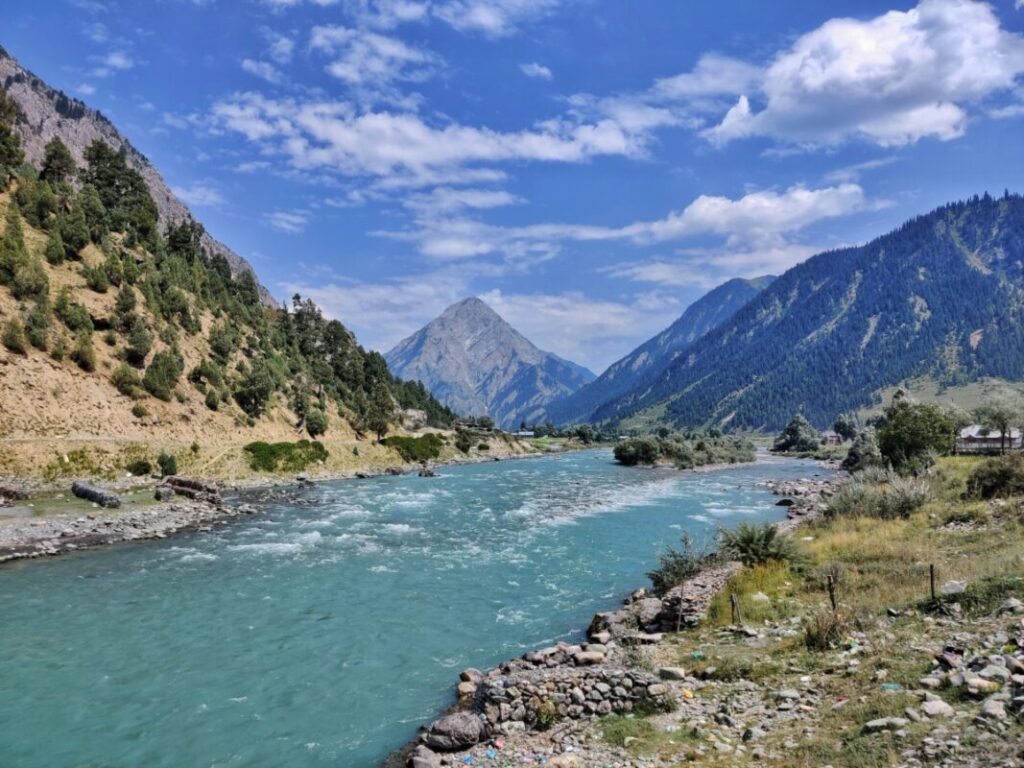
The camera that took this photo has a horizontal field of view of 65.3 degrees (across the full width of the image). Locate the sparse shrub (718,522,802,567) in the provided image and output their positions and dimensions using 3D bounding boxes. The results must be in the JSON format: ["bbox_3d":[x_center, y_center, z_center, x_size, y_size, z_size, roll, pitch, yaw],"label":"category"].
[{"bbox_3d":[9.023,5.828,29.000,3.011,1.406,2.440,0,-3,0],"label":"sparse shrub"}]

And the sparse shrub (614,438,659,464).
[{"bbox_3d":[21.527,11.407,137.000,7.829,4.685,7.101,0,-3,0],"label":"sparse shrub"}]

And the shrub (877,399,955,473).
[{"bbox_3d":[47.488,6.061,94.000,9.059,8.579,8.262,0,-3,0],"label":"shrub"}]

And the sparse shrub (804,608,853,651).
[{"bbox_3d":[6.855,5.318,17.300,1.032,0.794,0.884,0,-3,0],"label":"sparse shrub"}]

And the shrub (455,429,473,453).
[{"bbox_3d":[-9.716,11.318,160.000,3.594,4.774,3.606,0,-3,0],"label":"shrub"}]

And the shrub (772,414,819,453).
[{"bbox_3d":[69.216,12.085,195.000,11.148,9.203,9.546,0,-3,0],"label":"shrub"}]

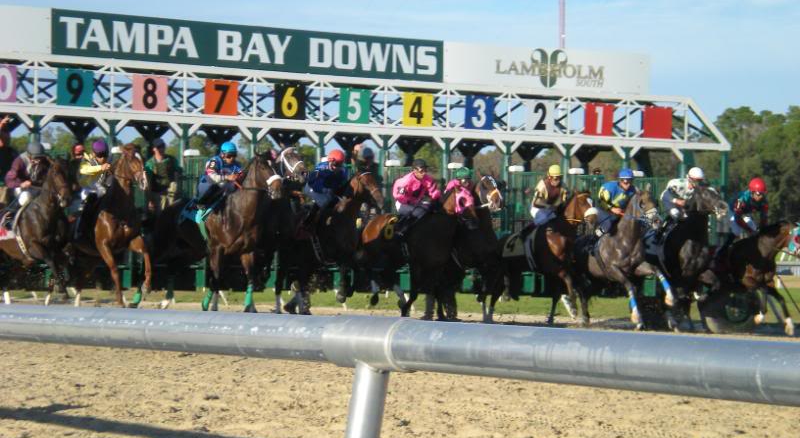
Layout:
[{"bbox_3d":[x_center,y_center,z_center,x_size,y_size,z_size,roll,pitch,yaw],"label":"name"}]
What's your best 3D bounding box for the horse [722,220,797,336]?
[{"bbox_3d":[5.159,0.904,37.200,0.650,1.780,2.500,0,-1,-35],"label":"horse"}]

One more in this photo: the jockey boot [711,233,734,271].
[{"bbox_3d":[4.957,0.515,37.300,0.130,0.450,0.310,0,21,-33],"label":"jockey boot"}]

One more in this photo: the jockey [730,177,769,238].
[{"bbox_3d":[5.355,-0.129,37.200,0.480,1.020,0.720,0,0,-25],"label":"jockey"}]

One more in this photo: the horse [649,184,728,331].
[{"bbox_3d":[4.042,0.584,36.800,0.670,2.250,2.450,0,-1,-31],"label":"horse"}]

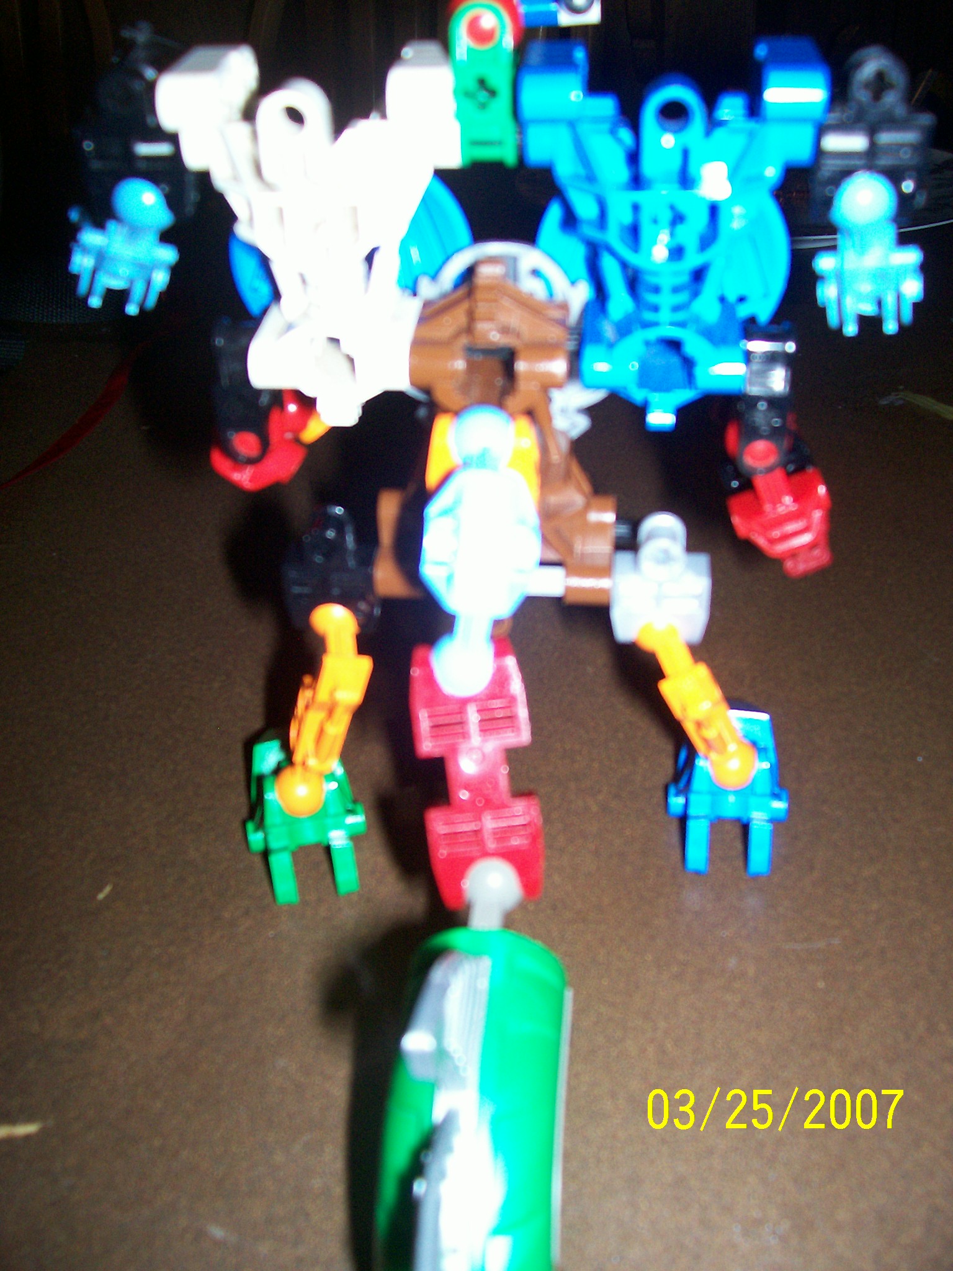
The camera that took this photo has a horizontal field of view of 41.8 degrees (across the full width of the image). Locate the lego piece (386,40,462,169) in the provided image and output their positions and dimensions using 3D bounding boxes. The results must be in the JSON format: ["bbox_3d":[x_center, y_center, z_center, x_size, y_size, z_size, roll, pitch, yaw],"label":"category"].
[{"bbox_3d":[-0.007,-0.071,0.168,0.009,0.013,0.013,4,37,7],"label":"lego piece"}]

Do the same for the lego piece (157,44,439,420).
[{"bbox_3d":[-0.023,-0.057,0.180,0.036,0.049,0.020,4,37,7],"label":"lego piece"}]

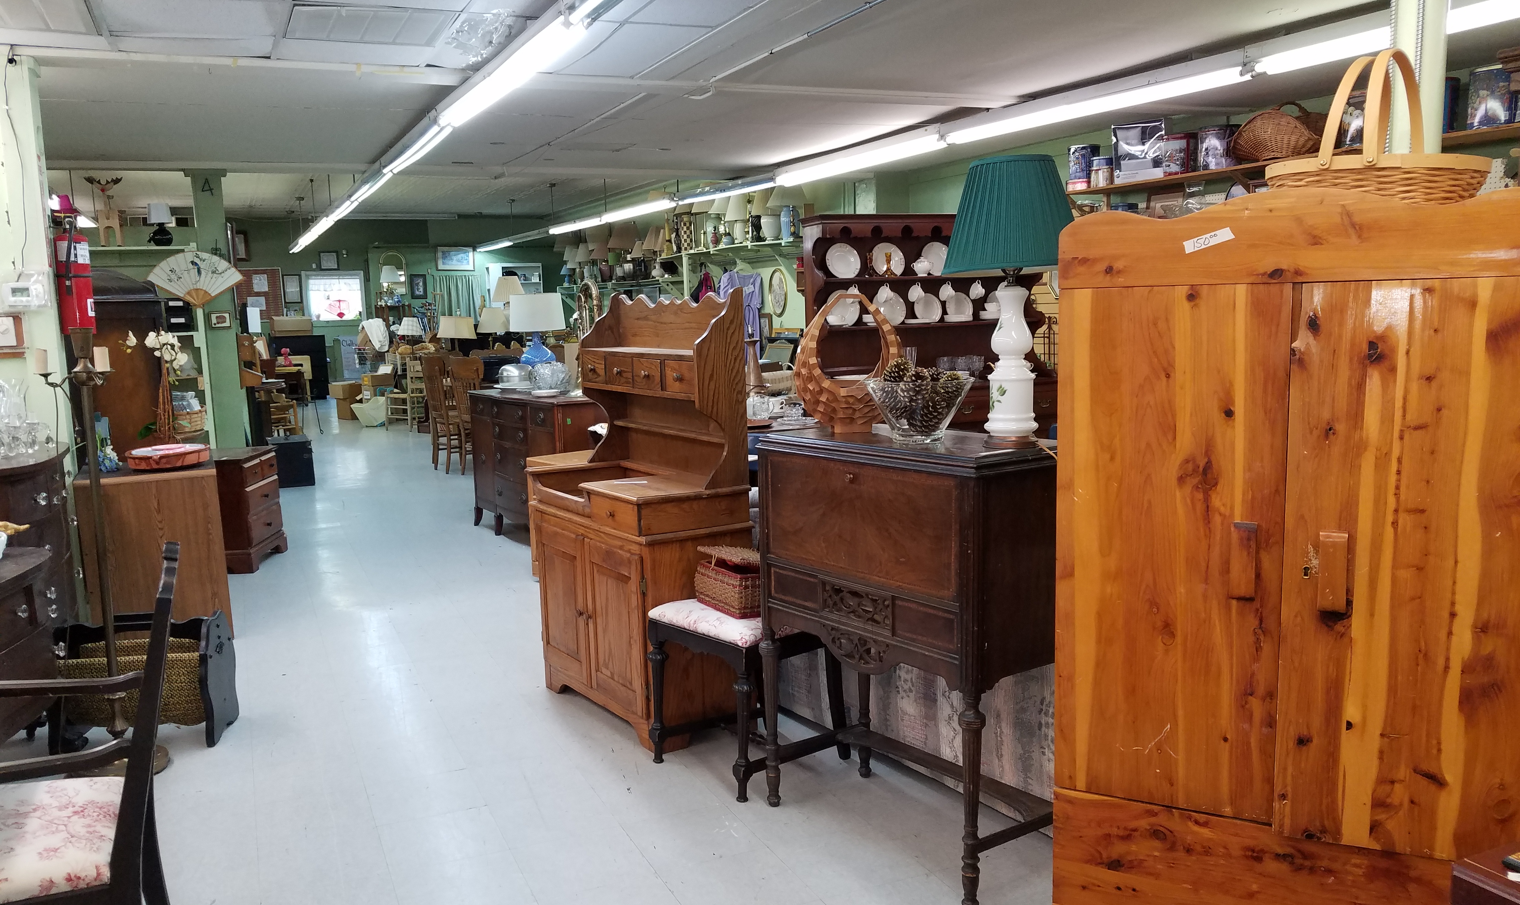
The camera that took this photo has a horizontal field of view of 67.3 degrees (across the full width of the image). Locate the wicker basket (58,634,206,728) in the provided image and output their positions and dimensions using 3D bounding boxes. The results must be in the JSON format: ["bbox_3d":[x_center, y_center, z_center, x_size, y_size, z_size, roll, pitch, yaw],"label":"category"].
[{"bbox_3d":[-2.110,0.797,3.913,0.460,0.265,0.210,-2,8,-5],"label":"wicker basket"}]

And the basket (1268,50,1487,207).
[{"bbox_3d":[1.123,-0.560,2.078,0.410,0.342,0.360,5,10,40],"label":"basket"}]

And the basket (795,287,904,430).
[{"bbox_3d":[0.251,-0.257,3.174,0.310,0.394,0.240,-2,8,0],"label":"basket"}]

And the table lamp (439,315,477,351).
[{"bbox_3d":[-3.181,-1.158,12.038,0.400,0.573,0.400,-8,10,-42],"label":"table lamp"}]

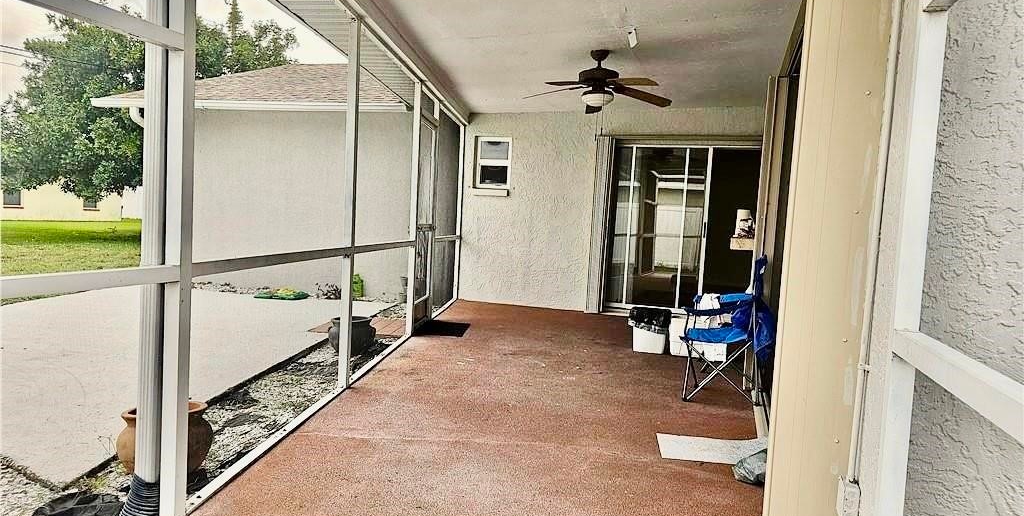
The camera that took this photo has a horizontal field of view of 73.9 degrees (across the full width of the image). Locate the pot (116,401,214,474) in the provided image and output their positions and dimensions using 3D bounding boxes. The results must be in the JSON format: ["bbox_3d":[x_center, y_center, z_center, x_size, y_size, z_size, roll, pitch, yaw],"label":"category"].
[{"bbox_3d":[-1.612,0.835,3.181,0.445,0.310,0.445,3,4,0],"label":"pot"}]

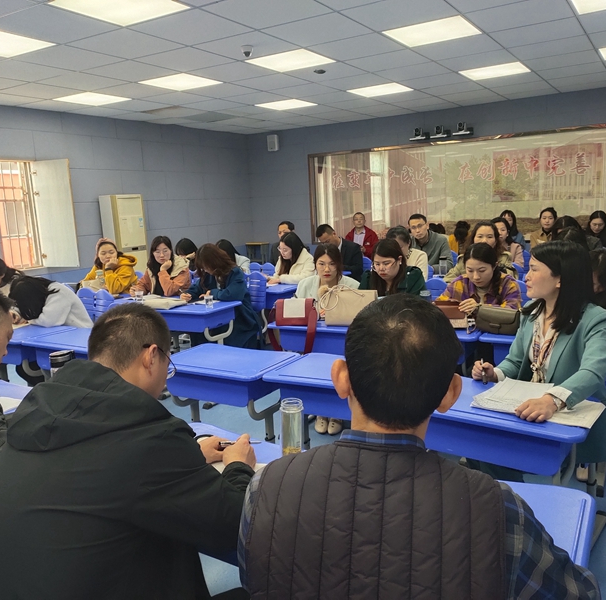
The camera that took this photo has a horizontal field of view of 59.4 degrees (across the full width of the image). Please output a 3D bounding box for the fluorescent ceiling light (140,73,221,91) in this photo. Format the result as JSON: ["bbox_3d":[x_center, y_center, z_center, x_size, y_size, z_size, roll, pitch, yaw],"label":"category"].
[{"bbox_3d":[-1.128,-2.038,4.941,0.600,0.050,0.600,4,13,32],"label":"fluorescent ceiling light"}]

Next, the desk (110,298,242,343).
[{"bbox_3d":[-1.027,0.400,4.425,1.100,0.760,0.440,4,13,31],"label":"desk"}]

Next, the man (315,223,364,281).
[{"bbox_3d":[0.361,-0.154,5.357,0.520,1.220,0.780,6,13,39],"label":"man"}]

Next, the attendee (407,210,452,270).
[{"bbox_3d":[1.176,-0.137,5.036,0.520,1.321,0.650,2,12,22],"label":"attendee"}]

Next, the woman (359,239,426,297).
[{"bbox_3d":[0.597,0.206,3.744,0.520,1.230,0.720,3,13,30],"label":"woman"}]

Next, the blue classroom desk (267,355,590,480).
[{"bbox_3d":[0.427,0.693,1.987,1.160,0.760,0.420,3,12,30],"label":"blue classroom desk"}]

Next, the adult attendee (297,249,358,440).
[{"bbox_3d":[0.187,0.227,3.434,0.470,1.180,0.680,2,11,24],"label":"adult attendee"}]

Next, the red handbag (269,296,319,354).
[{"bbox_3d":[-0.064,0.150,2.982,0.250,0.300,0.140,1,11,20],"label":"red handbag"}]

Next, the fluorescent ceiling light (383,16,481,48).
[{"bbox_3d":[0.928,-1.932,3.782,0.570,0.070,0.550,4,13,34],"label":"fluorescent ceiling light"}]

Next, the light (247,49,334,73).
[{"bbox_3d":[-0.098,-1.974,4.352,0.600,0.050,0.600,4,13,32],"label":"light"}]

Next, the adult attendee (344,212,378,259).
[{"bbox_3d":[0.817,-0.551,7.381,0.520,1.310,0.720,2,12,24],"label":"adult attendee"}]

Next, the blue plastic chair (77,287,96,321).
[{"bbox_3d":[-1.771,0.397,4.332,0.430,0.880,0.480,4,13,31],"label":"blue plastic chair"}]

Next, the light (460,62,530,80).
[{"bbox_3d":[1.863,-2.226,5.139,0.600,0.050,0.600,4,13,32],"label":"light"}]

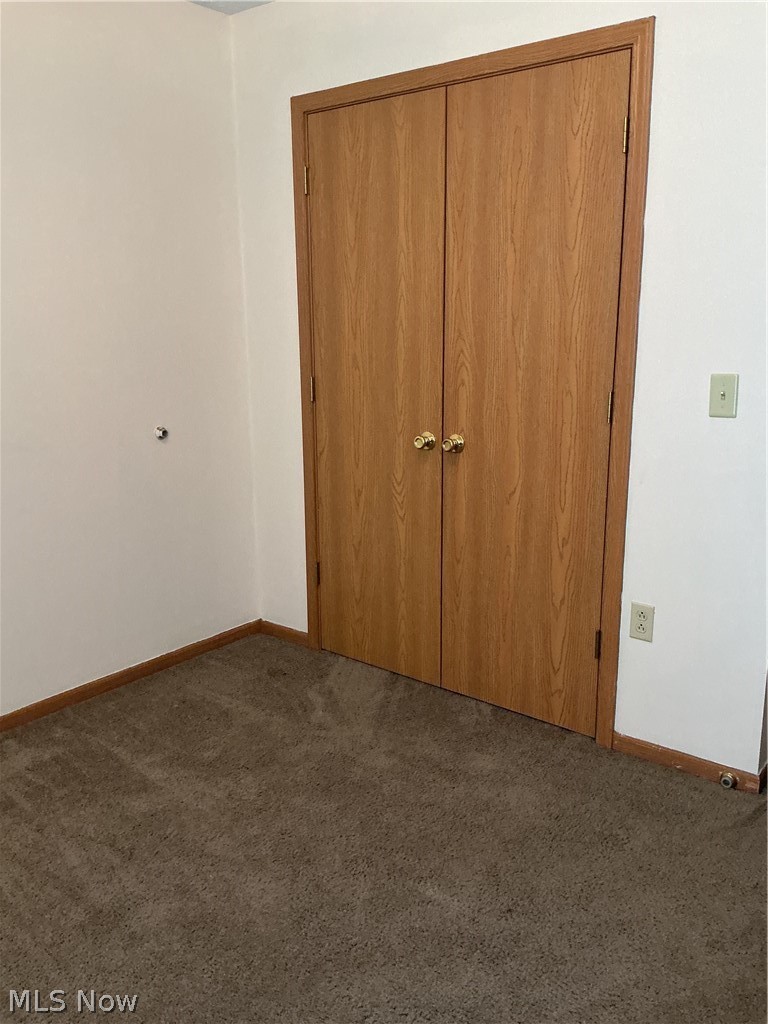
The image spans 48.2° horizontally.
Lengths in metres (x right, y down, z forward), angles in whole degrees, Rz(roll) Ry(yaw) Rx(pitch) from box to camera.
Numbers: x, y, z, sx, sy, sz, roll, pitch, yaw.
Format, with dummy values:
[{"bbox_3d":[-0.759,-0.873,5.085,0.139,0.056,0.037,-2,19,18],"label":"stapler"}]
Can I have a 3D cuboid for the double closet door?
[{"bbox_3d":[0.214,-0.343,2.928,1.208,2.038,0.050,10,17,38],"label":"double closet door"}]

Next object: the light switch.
[{"bbox_3d":[0.920,-0.313,2.326,0.071,0.115,0.013,10,17,38],"label":"light switch"}]

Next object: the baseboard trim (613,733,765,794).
[{"bbox_3d":[0.902,0.759,2.596,0.446,0.064,0.014,10,17,38],"label":"baseboard trim"}]

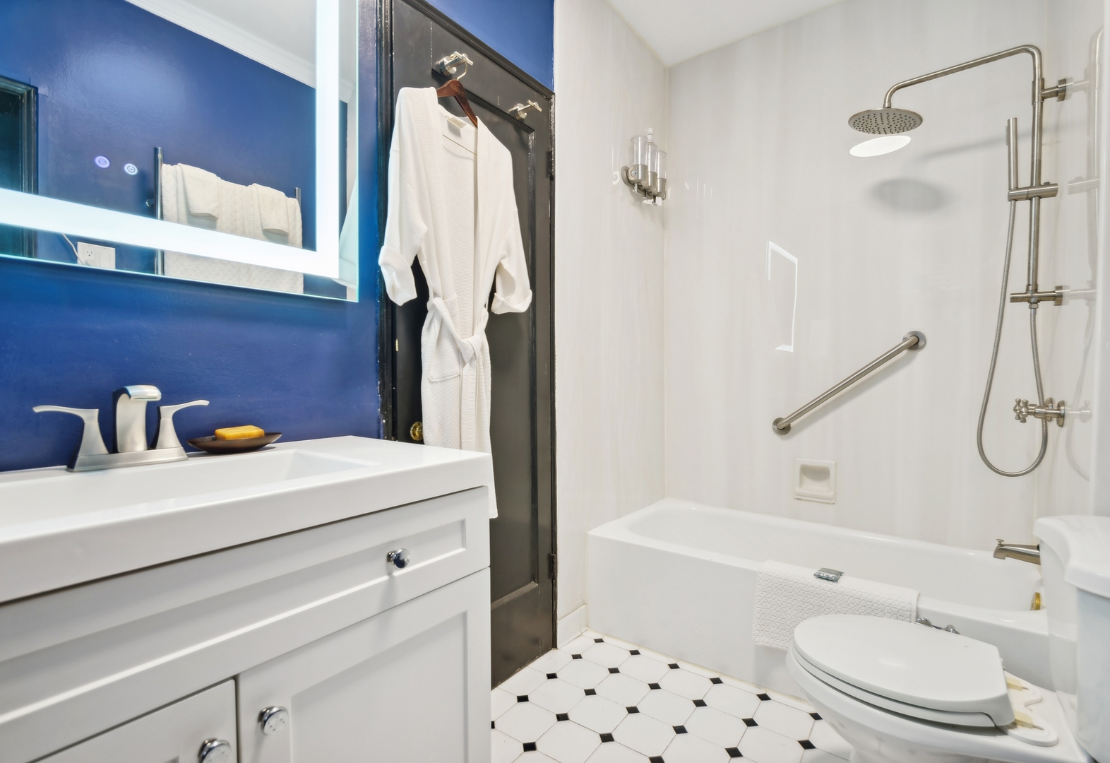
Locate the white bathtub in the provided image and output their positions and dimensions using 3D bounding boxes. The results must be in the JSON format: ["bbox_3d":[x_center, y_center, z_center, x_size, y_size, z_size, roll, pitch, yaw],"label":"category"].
[{"bbox_3d":[0.980,0.846,1.911,1.490,0.400,0.780,1,1,35],"label":"white bathtub"}]

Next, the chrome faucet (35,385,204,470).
[{"bbox_3d":[-0.743,0.078,0.847,0.140,0.142,0.240,1,1,40],"label":"chrome faucet"}]

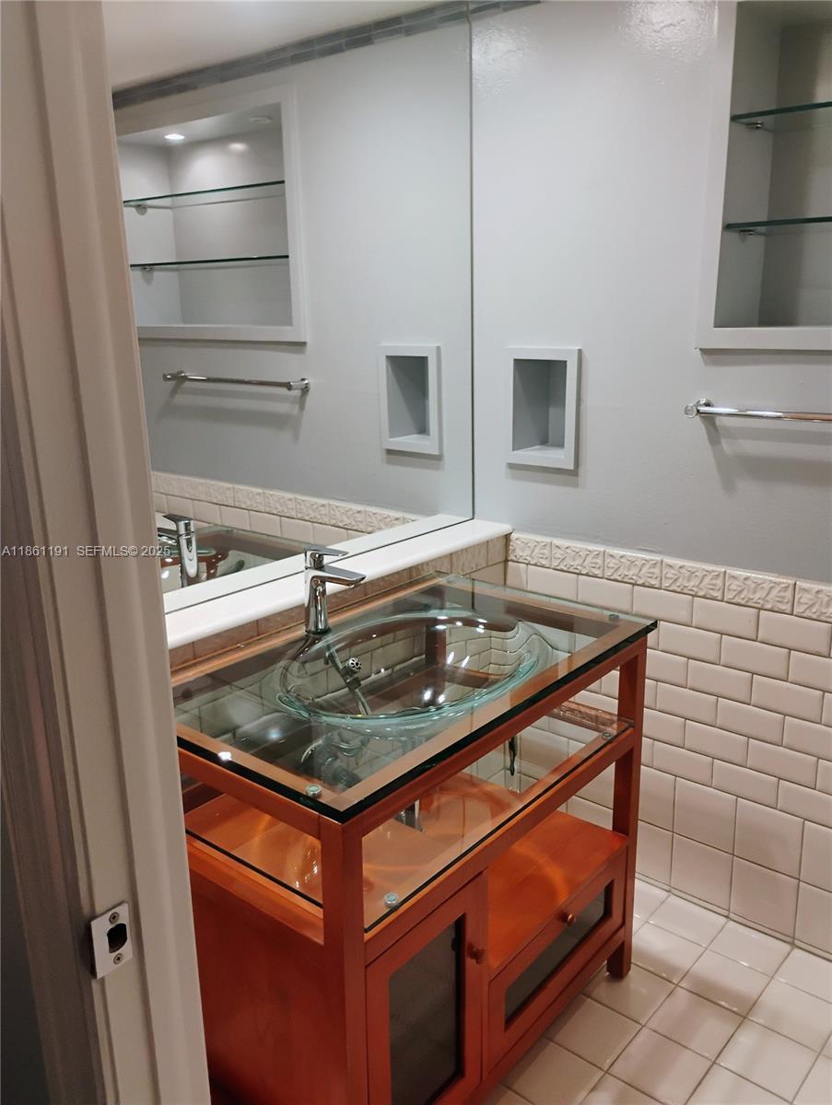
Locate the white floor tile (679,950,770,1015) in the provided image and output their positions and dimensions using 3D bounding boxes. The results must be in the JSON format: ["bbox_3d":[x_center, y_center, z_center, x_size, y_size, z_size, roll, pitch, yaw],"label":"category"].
[{"bbox_3d":[0.689,0.961,1.998,0.152,0.010,0.152,11,19,40],"label":"white floor tile"}]

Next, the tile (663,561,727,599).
[{"bbox_3d":[0.643,0.062,2.074,0.152,0.076,0.011,11,20,40],"label":"tile"}]

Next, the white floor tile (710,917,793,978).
[{"bbox_3d":[0.782,0.929,2.096,0.151,0.009,0.130,11,20,40],"label":"white floor tile"}]

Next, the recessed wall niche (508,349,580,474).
[{"bbox_3d":[0.363,-0.376,2.288,0.204,0.290,0.158,11,20,40],"label":"recessed wall niche"}]

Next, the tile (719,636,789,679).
[{"bbox_3d":[0.763,0.236,2.013,0.152,0.075,0.009,11,20,40],"label":"tile"}]

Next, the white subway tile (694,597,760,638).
[{"bbox_3d":[0.707,0.149,2.043,0.152,0.076,0.010,11,19,40],"label":"white subway tile"}]

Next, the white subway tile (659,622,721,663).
[{"bbox_3d":[0.648,0.213,2.116,0.152,0.076,0.010,11,19,40],"label":"white subway tile"}]

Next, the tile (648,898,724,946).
[{"bbox_3d":[0.667,0.905,2.195,0.151,0.009,0.130,11,20,40],"label":"tile"}]

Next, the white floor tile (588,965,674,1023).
[{"bbox_3d":[0.472,0.970,1.985,0.152,0.010,0.152,11,19,40],"label":"white floor tile"}]

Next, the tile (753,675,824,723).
[{"bbox_3d":[0.824,0.323,1.982,0.152,0.075,0.009,11,20,40],"label":"tile"}]

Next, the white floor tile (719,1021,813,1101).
[{"bbox_3d":[0.701,1.014,1.783,0.151,0.009,0.151,11,20,40],"label":"white floor tile"}]

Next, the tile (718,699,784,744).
[{"bbox_3d":[0.767,0.386,2.053,0.152,0.076,0.009,11,20,40],"label":"tile"}]

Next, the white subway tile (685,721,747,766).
[{"bbox_3d":[0.713,0.452,2.124,0.152,0.076,0.010,11,19,40],"label":"white subway tile"}]

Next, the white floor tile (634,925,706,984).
[{"bbox_3d":[0.574,0.939,2.097,0.152,0.010,0.152,11,19,40],"label":"white floor tile"}]

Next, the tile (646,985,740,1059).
[{"bbox_3d":[0.586,0.991,1.882,0.151,0.009,0.151,11,20,40],"label":"tile"}]

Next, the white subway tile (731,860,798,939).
[{"bbox_3d":[0.826,0.812,2.123,0.152,0.152,0.010,11,19,40],"label":"white subway tile"}]

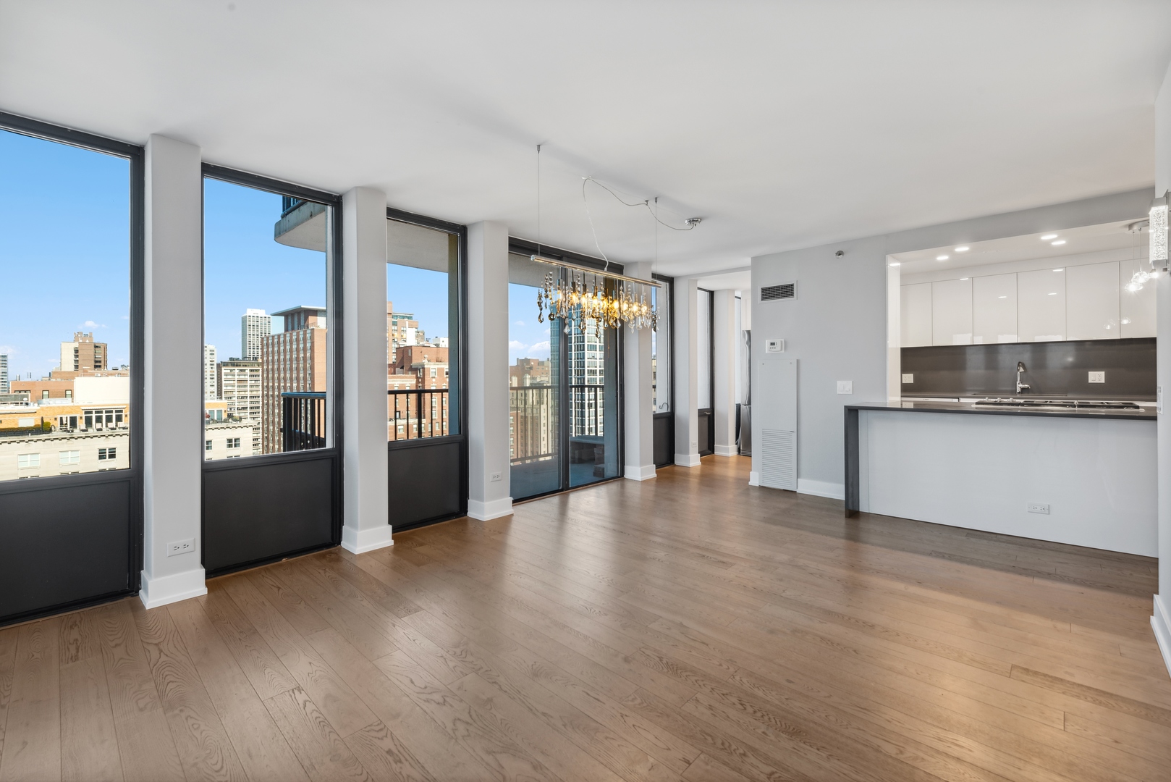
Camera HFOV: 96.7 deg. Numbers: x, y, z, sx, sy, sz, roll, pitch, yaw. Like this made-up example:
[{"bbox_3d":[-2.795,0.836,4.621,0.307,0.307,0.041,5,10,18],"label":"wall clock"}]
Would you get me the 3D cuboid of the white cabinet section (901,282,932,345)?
[{"bbox_3d":[4.179,-0.933,6.551,0.374,0.772,0.353,1,1,42],"label":"white cabinet section"}]

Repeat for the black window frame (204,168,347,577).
[{"bbox_3d":[-2.015,-0.121,3.356,0.080,2.410,0.860,1,1,43],"label":"black window frame"}]

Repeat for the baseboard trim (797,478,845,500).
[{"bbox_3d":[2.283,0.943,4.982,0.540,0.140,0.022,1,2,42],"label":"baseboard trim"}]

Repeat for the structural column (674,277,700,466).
[{"bbox_3d":[1.334,-0.230,6.805,0.245,2.390,0.245,1,2,41],"label":"structural column"}]

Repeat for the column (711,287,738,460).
[{"bbox_3d":[2.051,-0.252,7.601,0.245,2.379,0.245,1,2,41],"label":"column"}]

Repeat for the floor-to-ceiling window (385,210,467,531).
[{"bbox_3d":[-1.281,-0.155,4.135,0.090,2.430,0.820,1,2,41],"label":"floor-to-ceiling window"}]

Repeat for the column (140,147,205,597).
[{"bbox_3d":[-2.243,-0.110,2.830,0.245,2.430,0.245,1,2,41],"label":"column"}]

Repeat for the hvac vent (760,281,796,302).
[{"bbox_3d":[1.965,-1.000,5.327,0.400,0.182,0.025,1,1,43],"label":"hvac vent"}]

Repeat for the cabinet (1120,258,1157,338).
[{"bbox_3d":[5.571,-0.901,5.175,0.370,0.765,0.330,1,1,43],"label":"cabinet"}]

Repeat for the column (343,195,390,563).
[{"bbox_3d":[-1.532,-0.142,3.659,0.250,2.440,0.240,1,1,43],"label":"column"}]

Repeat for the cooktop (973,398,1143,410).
[{"bbox_3d":[3.593,0.093,4.019,0.920,0.060,0.530,1,1,43],"label":"cooktop"}]

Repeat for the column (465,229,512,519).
[{"bbox_3d":[-0.815,-0.166,4.415,0.245,2.430,0.245,1,2,41],"label":"column"}]

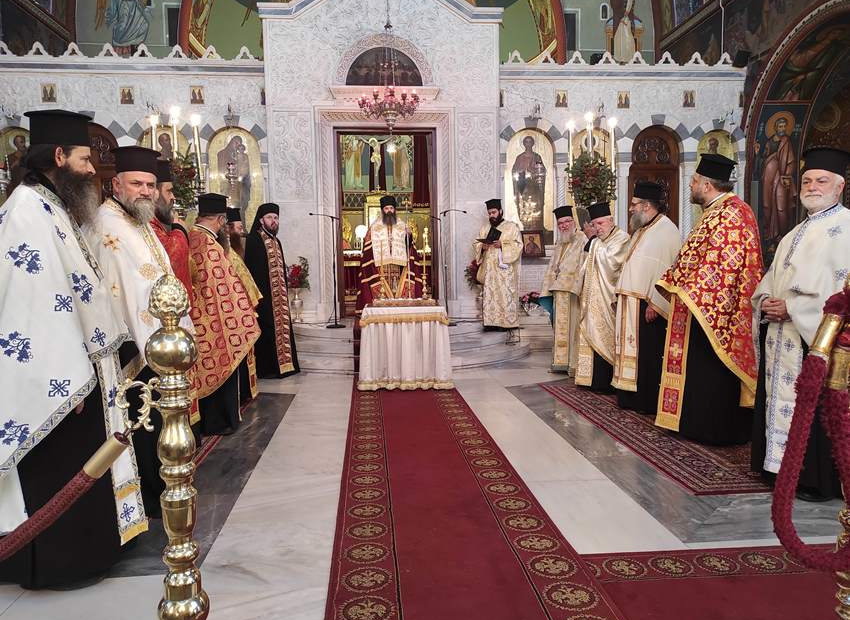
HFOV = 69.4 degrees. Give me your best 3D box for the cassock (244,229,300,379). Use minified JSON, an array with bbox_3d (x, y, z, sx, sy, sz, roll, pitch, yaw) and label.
[{"bbox_3d":[-1.711,-0.080,6.848,0.460,1.648,0.550,3,5,38],"label":"cassock"}]

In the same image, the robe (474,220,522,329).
[{"bbox_3d":[1.053,-0.505,8.730,0.640,1.537,0.480,1,5,25],"label":"robe"}]

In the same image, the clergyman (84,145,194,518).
[{"bbox_3d":[-1.456,0.100,3.127,0.500,1.835,0.600,1,4,16],"label":"clergyman"}]

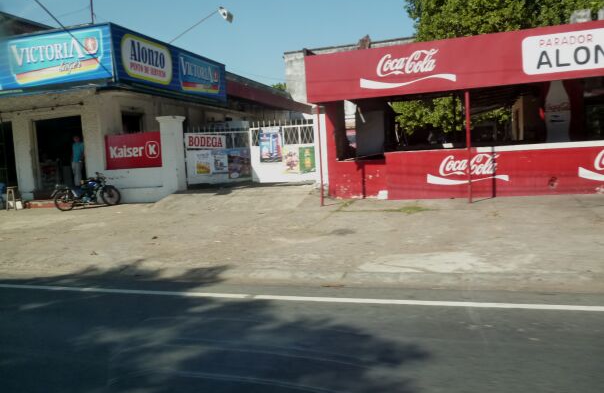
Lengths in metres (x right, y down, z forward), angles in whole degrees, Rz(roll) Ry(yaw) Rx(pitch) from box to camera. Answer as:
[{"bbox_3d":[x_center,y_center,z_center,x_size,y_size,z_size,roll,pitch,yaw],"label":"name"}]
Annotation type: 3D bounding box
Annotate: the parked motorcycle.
[{"bbox_3d":[-6.219,-0.167,14.100,1.880,1.020,0.720,-5,5,-31],"label":"parked motorcycle"}]

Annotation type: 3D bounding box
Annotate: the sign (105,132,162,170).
[{"bbox_3d":[-5.063,-1.390,14.700,1.900,1.030,0.060,-2,4,14],"label":"sign"}]

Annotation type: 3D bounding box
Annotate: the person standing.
[{"bbox_3d":[-7.030,-1.083,15.300,0.460,1.680,0.320,-3,4,-2],"label":"person standing"}]

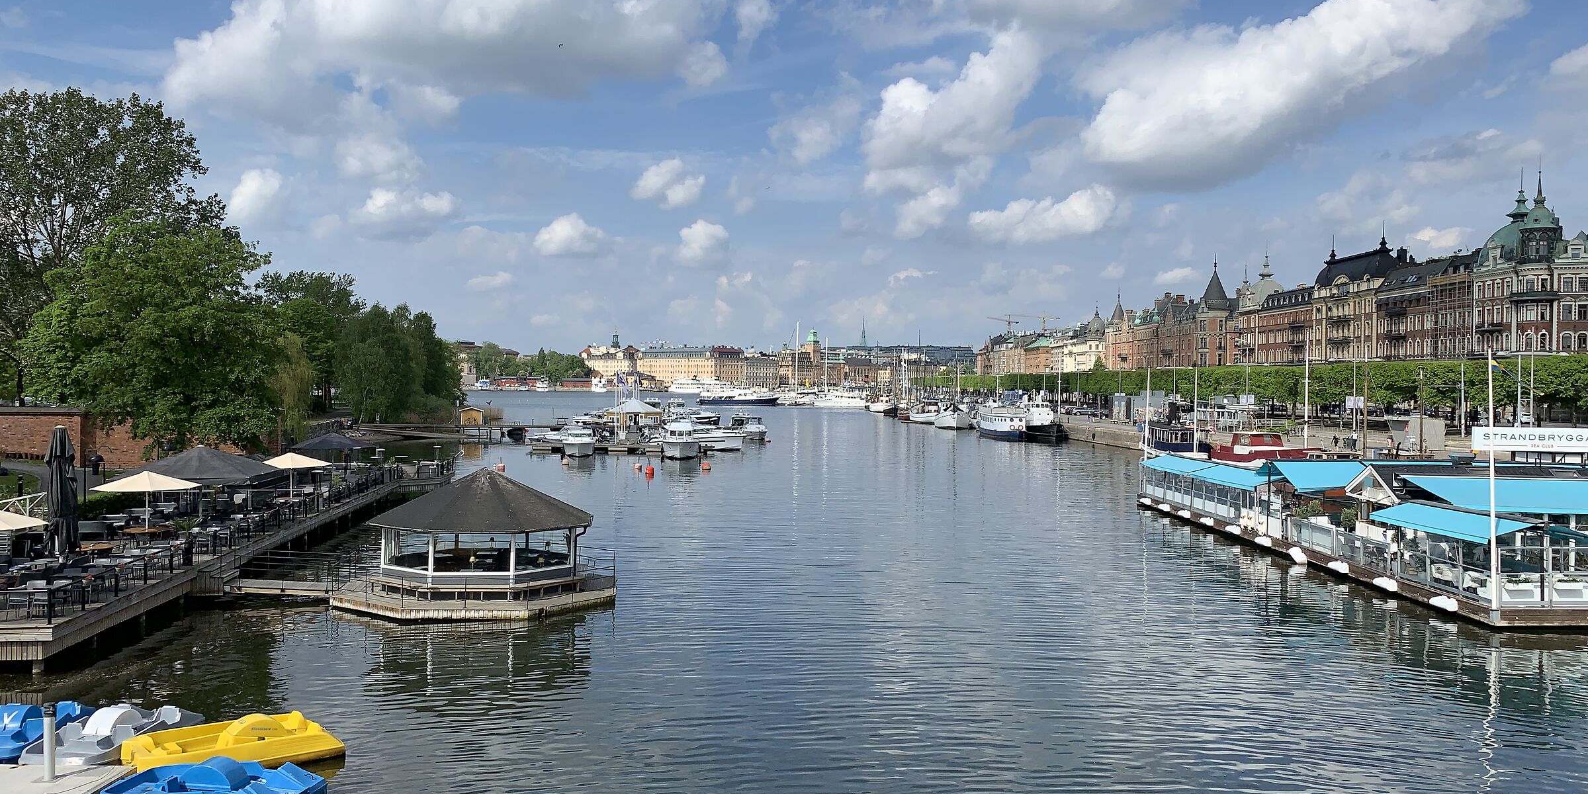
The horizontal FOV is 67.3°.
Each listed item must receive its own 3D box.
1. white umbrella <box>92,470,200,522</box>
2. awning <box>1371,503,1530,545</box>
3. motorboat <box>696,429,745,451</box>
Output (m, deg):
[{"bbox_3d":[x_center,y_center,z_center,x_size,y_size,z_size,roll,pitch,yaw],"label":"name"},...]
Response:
[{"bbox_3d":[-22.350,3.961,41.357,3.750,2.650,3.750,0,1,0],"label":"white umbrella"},{"bbox_3d":[21.183,4.048,38.782,1.400,0.570,6.900,0,1,-1],"label":"awning"},{"bbox_3d":[-8.600,4.571,124.000,7.600,2.300,2.600,0,1,-9],"label":"motorboat"}]

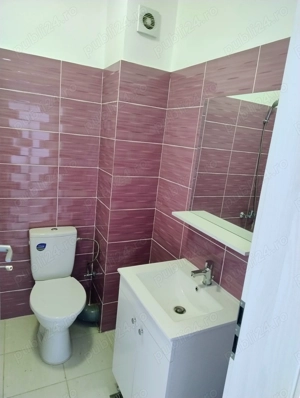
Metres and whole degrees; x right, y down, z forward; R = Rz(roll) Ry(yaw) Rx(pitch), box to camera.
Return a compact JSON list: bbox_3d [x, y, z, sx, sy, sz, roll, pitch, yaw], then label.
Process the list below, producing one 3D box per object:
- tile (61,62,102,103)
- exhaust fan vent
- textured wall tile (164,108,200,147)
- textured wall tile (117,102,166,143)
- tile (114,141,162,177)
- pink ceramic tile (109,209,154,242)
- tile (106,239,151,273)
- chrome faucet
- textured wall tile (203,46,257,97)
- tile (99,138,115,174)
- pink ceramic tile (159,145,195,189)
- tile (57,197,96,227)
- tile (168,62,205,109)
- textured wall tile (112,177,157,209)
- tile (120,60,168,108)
[{"bbox_3d":[-0.496,-0.854,2.048,0.312,0.250,0.010,-1,15,-28],"label":"tile"},{"bbox_3d":[-0.011,-1.137,1.785,0.145,0.150,0.026,-1,14,-27],"label":"exhaust fan vent"},{"bbox_3d":[0.206,-0.477,1.851,0.010,0.250,0.389,-1,15,-28],"label":"textured wall tile"},{"bbox_3d":[-0.057,-0.528,1.943,0.372,0.250,0.010,-1,14,-27],"label":"textured wall tile"},{"bbox_3d":[-0.083,-0.284,1.999,0.372,0.250,0.010,-1,14,-27],"label":"tile"},{"bbox_3d":[-0.133,0.204,2.098,0.376,0.250,0.010,-1,15,-28],"label":"pink ceramic tile"},{"bbox_3d":[-0.160,0.448,2.167,0.372,0.250,0.010,-1,14,-27],"label":"tile"},{"bbox_3d":[0.289,0.406,1.498,0.140,0.137,0.048,-1,15,-28],"label":"chrome faucet"},{"bbox_3d":[0.412,-0.628,1.465,0.010,0.250,0.398,-1,15,-28],"label":"textured wall tile"},{"bbox_3d":[-0.329,-0.323,2.060,0.010,0.250,0.383,-1,15,-28],"label":"tile"},{"bbox_3d":[0.181,-0.237,1.915,0.010,0.250,0.386,-1,15,-28],"label":"pink ceramic tile"},{"bbox_3d":[-0.598,0.116,2.271,0.312,0.250,0.010,-1,15,-28],"label":"tile"},{"bbox_3d":[0.232,-0.725,1.803,0.010,0.250,0.386,-1,15,-28],"label":"tile"},{"bbox_3d":[-0.107,-0.038,2.042,0.376,0.250,0.010,-1,15,-28],"label":"textured wall tile"},{"bbox_3d":[-0.031,-0.765,1.875,0.376,0.250,0.010,-1,15,-28],"label":"tile"}]

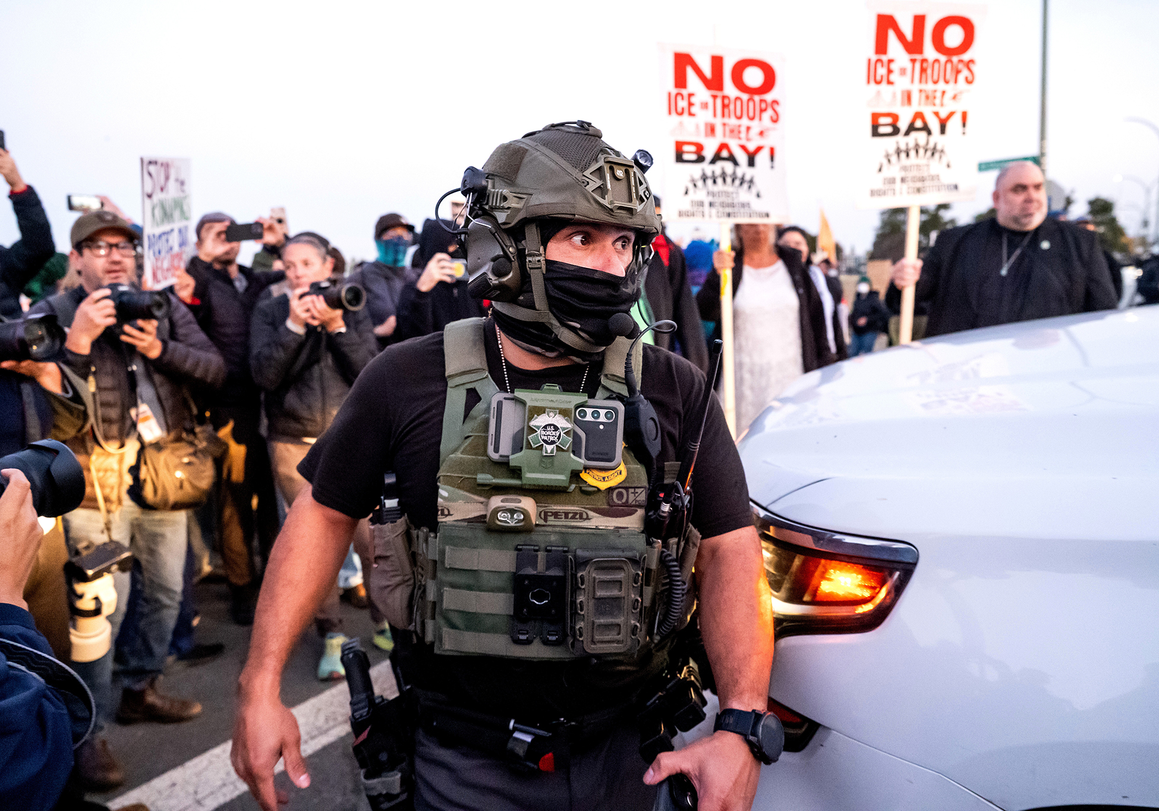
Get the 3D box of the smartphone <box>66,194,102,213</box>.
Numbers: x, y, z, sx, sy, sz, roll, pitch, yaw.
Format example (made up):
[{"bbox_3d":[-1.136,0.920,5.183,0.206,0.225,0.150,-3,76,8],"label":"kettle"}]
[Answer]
[{"bbox_3d":[-2.336,-0.959,4.000,0.150,0.073,0.010,-5,9,-27],"label":"smartphone"}]

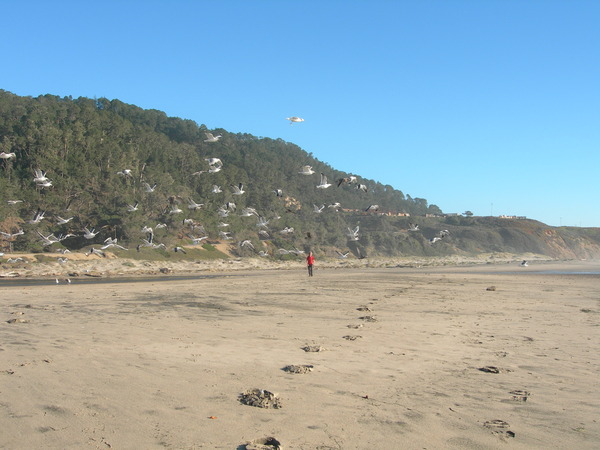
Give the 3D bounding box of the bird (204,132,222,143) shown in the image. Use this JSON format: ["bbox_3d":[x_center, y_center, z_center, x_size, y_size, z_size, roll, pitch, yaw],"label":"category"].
[{"bbox_3d":[-2.955,-2.989,22.500,0.550,0.320,1.050,-1,-3,17],"label":"bird"}]

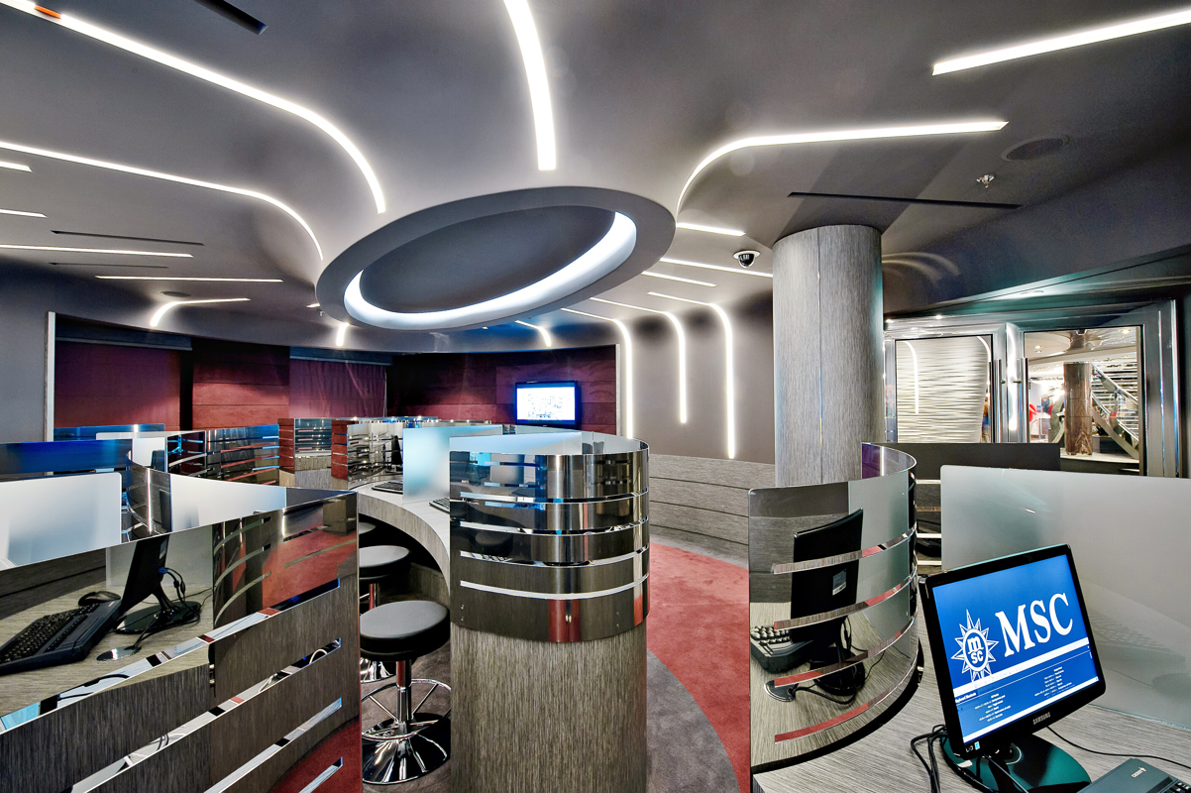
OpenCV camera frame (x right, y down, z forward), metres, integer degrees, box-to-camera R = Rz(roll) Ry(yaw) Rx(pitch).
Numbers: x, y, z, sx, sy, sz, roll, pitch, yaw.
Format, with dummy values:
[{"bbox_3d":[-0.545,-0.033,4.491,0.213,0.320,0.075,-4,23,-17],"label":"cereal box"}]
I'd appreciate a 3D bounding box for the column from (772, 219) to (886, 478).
[{"bbox_3d":[1.282,0.291,2.736,0.540,2.291,0.540,0,-1,0],"label":"column"}]

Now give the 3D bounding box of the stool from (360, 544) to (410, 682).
[{"bbox_3d":[-1.220,1.158,2.721,0.430,0.592,0.430,0,-1,0],"label":"stool"}]

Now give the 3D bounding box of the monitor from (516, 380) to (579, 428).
[{"bbox_3d":[-0.594,0.106,6.099,0.965,0.575,0.085,-1,-1,32],"label":"monitor"}]

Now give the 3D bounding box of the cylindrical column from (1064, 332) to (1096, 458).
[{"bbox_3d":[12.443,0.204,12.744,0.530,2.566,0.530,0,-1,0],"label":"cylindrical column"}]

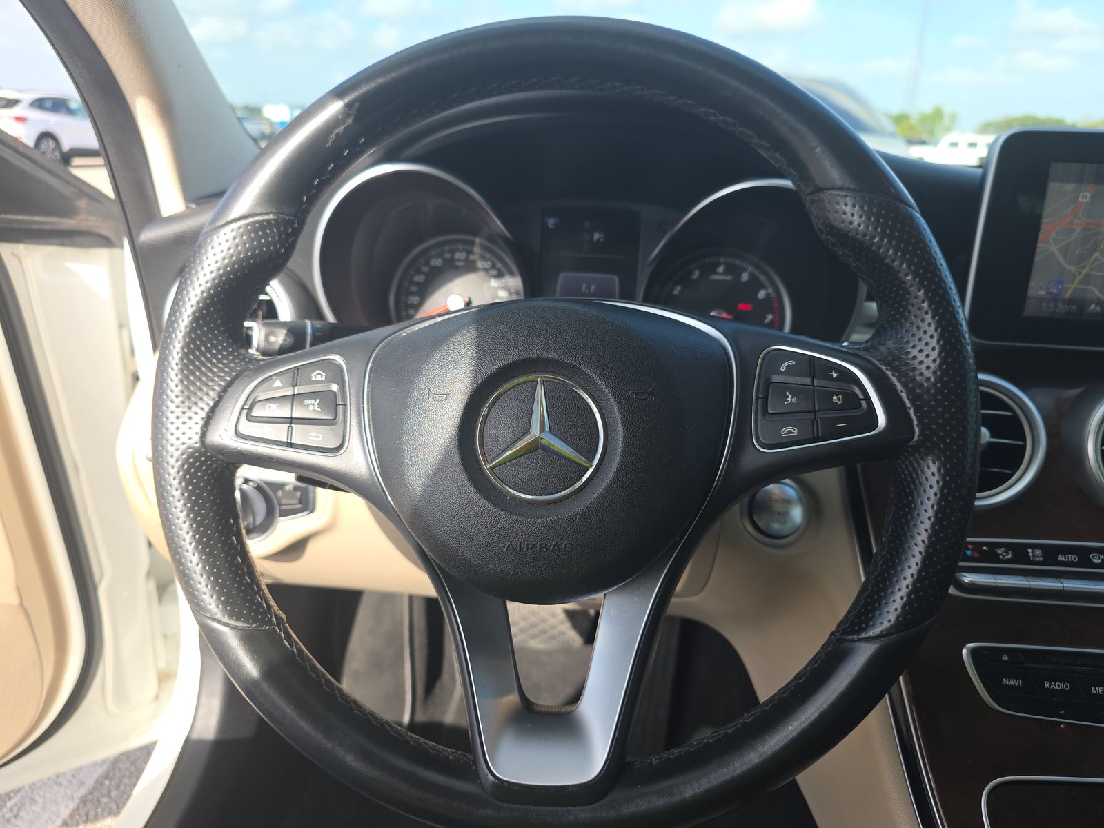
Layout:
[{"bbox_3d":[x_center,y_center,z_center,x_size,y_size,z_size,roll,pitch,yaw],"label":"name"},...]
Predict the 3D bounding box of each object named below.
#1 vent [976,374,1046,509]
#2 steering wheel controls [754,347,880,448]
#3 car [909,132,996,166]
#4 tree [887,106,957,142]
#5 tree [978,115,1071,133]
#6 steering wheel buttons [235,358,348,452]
[{"bbox_3d":[0.264,0.016,0.463,0.085,0.085,0.030,3,7,3],"label":"vent"},{"bbox_3d":[0.121,-0.007,0.338,0.056,0.046,0.015,-1,2,6],"label":"steering wheel controls"},{"bbox_3d":[19.979,-12.510,35.000,4.800,1.750,1.950,3,21,3],"label":"car"},{"bbox_3d":[47.863,-36.749,95.000,9.000,5.900,7.000,11,23,24],"label":"tree"},{"bbox_3d":[77.249,-45.644,120.000,15.000,6.500,8.000,11,23,24],"label":"tree"},{"bbox_3d":[-0.127,-0.004,0.363,0.057,0.046,0.015,-1,2,6],"label":"steering wheel buttons"}]

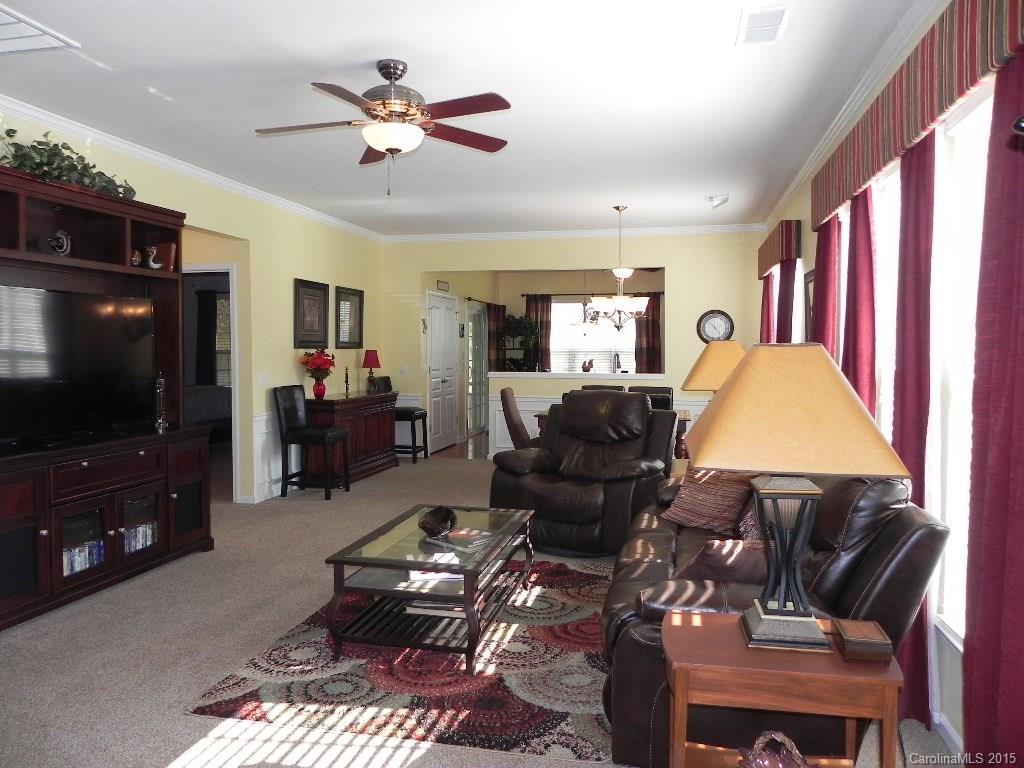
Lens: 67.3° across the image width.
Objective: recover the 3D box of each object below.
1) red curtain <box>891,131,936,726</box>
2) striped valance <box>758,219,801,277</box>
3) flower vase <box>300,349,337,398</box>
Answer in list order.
[{"bbox_3d":[1.525,0.146,2.942,0.110,2.200,0.400,1,3,12],"label":"red curtain"},{"bbox_3d":[2.460,-1.201,7.148,0.165,0.345,1.830,1,3,12],"label":"striped valance"},{"bbox_3d":[-1.873,-0.101,7.484,0.330,0.500,0.350,1,3,12],"label":"flower vase"}]

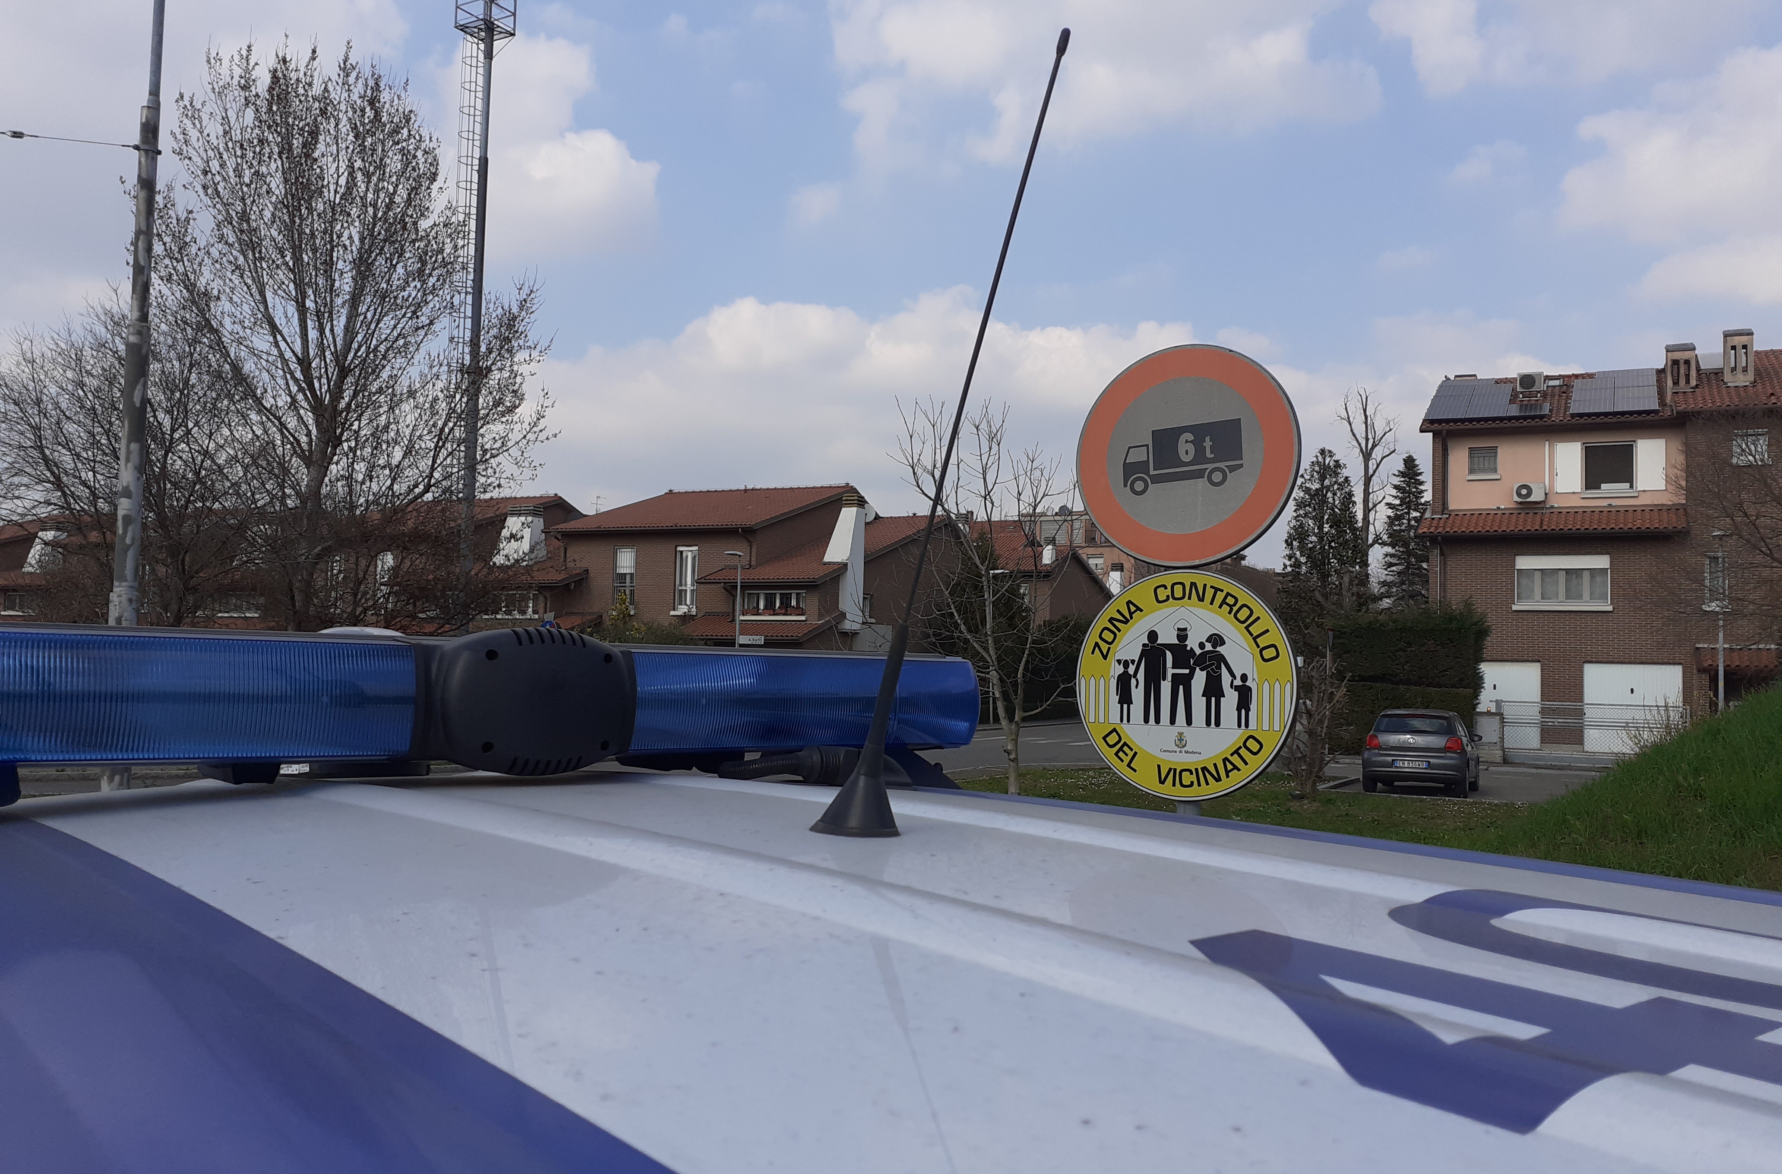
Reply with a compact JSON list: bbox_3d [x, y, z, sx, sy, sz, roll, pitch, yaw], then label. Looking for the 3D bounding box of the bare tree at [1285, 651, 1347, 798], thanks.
[{"bbox_3d":[6.900,2.240,22.700,1.150,2.350,1.150,0,-4,26],"label":"bare tree"}]

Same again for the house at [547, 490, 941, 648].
[{"bbox_3d":[-5.000,0.380,55.400,12.200,9.100,14.000,0,-4,25],"label":"house"}]

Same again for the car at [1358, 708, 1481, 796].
[{"bbox_3d":[9.400,2.880,24.520,1.700,1.460,3.970,0,-4,26],"label":"car"}]

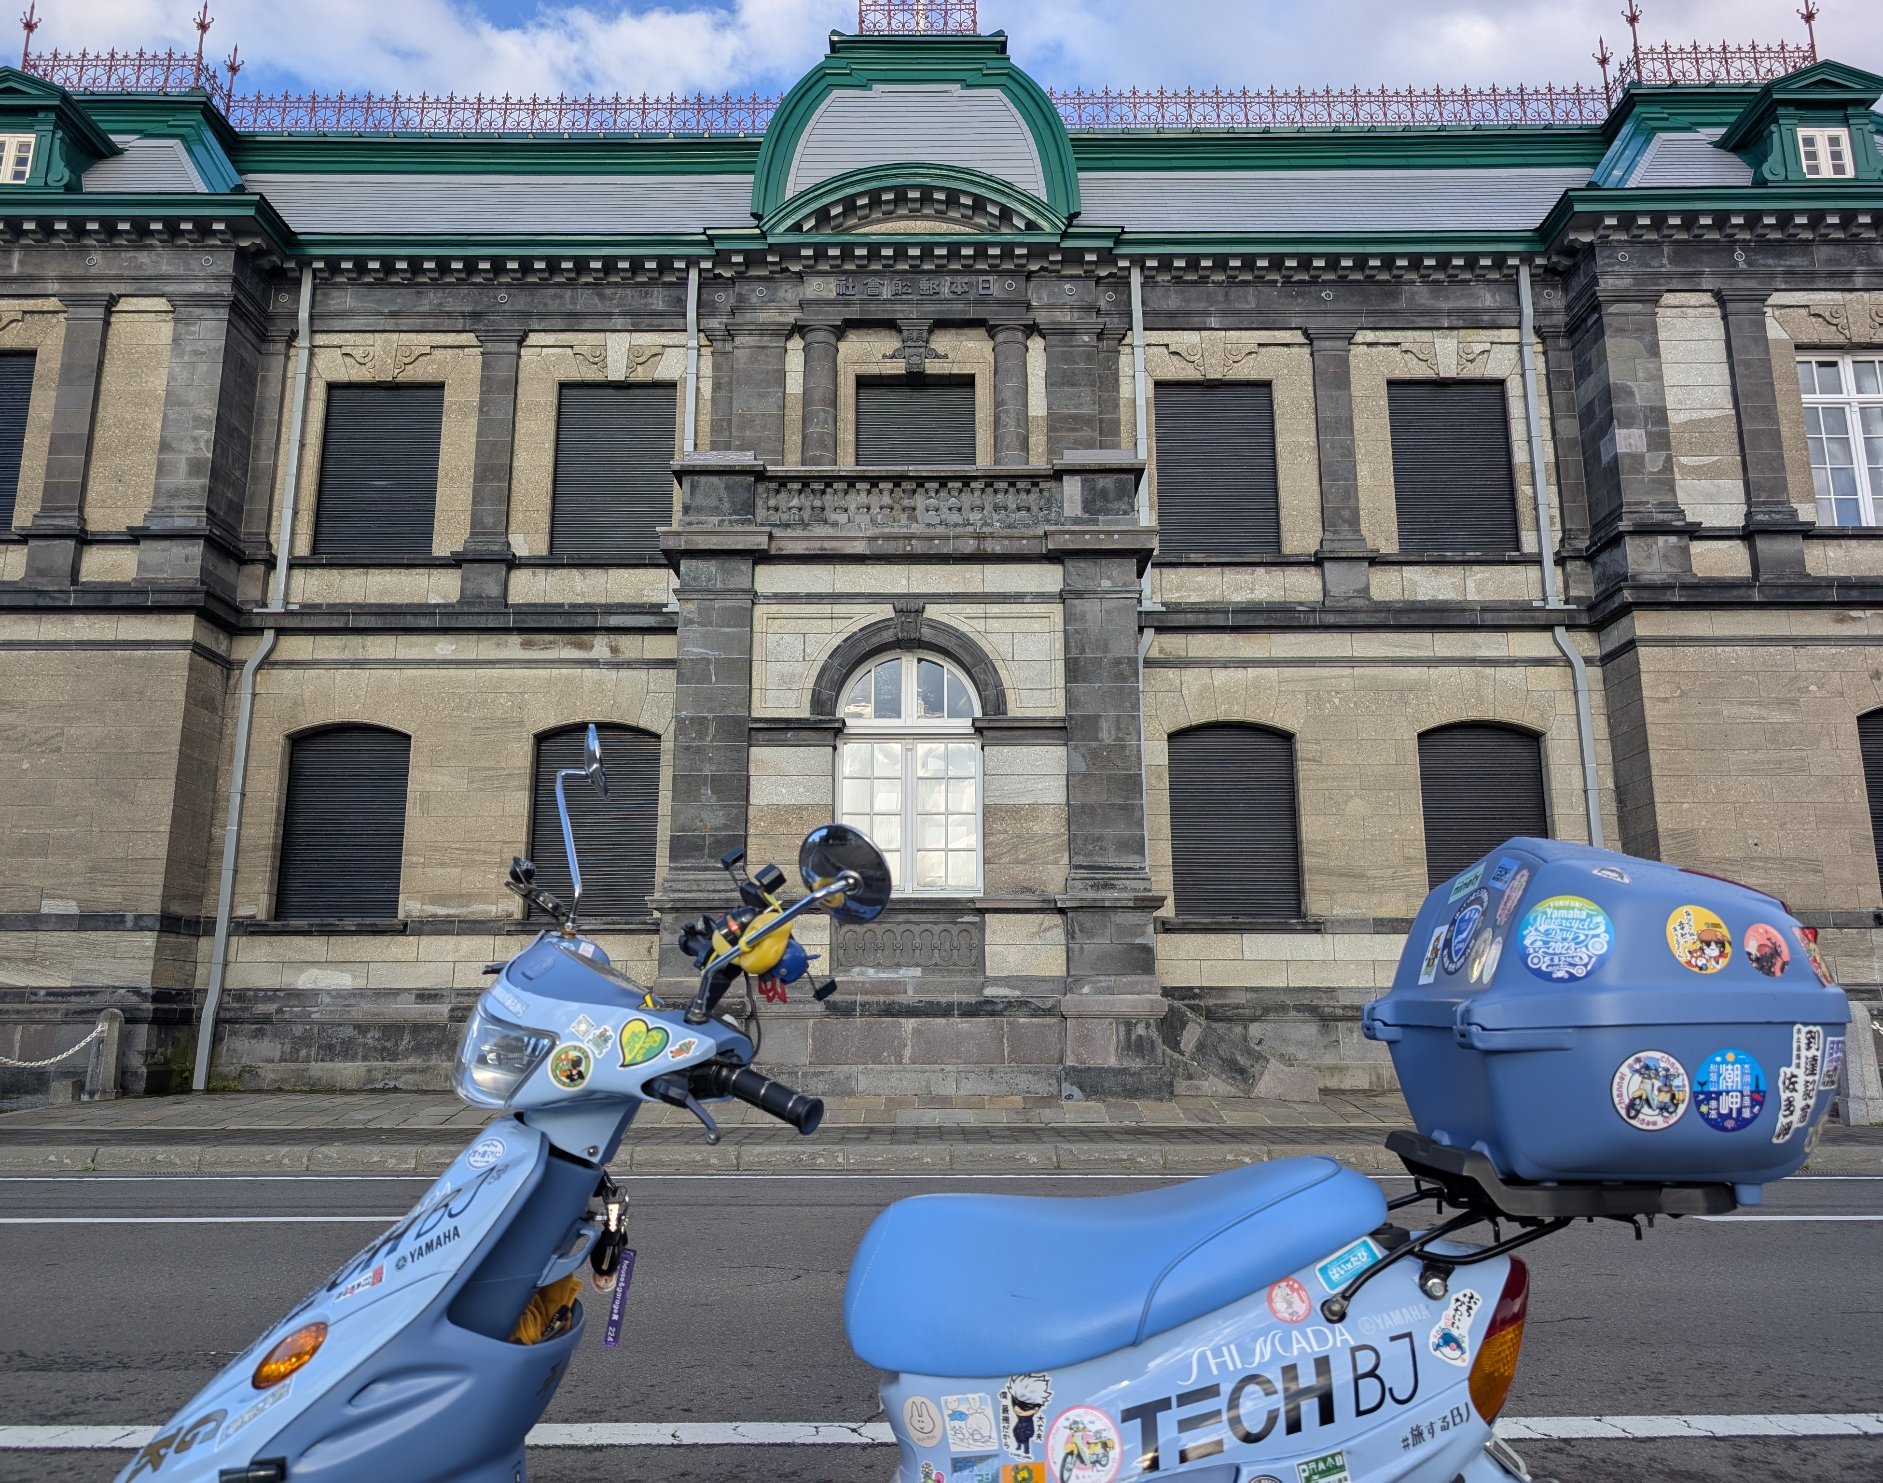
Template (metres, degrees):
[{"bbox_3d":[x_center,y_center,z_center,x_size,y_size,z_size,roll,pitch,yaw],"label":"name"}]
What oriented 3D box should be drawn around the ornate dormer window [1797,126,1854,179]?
[{"bbox_3d":[8.937,-5.956,13.826,0.543,0.560,0.120,0,-11,0],"label":"ornate dormer window"}]

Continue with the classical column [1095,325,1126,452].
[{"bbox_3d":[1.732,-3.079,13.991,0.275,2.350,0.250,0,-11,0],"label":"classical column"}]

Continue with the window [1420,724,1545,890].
[{"bbox_3d":[6.300,0.946,16.005,1.441,2.283,0.100,0,-12,0],"label":"window"}]

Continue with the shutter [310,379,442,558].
[{"bbox_3d":[-6.904,-3.308,16.944,1.479,2.294,0.100,0,-12,0],"label":"shutter"}]

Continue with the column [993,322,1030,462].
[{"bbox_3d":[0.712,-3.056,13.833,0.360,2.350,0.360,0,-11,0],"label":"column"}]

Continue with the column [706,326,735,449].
[{"bbox_3d":[-2.745,-3.710,16.856,0.404,2.934,0.250,0,-12,0],"label":"column"}]

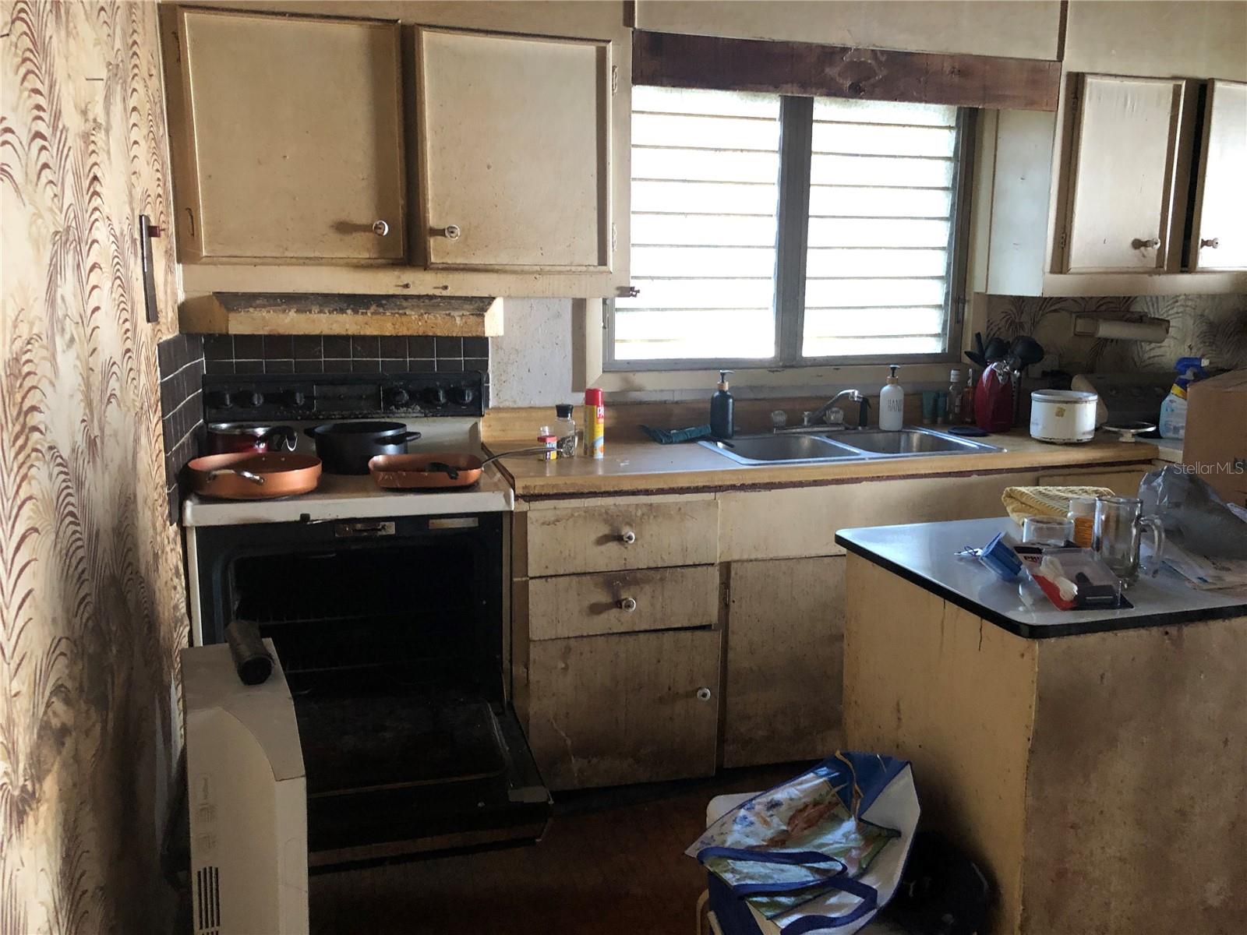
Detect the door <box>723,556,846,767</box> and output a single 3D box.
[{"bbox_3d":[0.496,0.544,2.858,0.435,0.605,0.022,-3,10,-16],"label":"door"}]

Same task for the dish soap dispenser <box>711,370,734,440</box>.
[{"bbox_3d":[0.319,-0.203,3.229,0.077,0.213,0.074,1,11,5],"label":"dish soap dispenser"}]

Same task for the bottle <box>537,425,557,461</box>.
[{"bbox_3d":[-0.209,-0.070,2.766,0.046,0.089,0.042,-9,12,-44],"label":"bottle"}]

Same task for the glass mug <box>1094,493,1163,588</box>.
[{"bbox_3d":[0.748,0.108,1.489,0.104,0.122,0.073,3,9,21],"label":"glass mug"}]

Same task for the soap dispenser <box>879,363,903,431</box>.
[{"bbox_3d":[0.878,-0.227,3.289,0.074,0.208,0.076,0,9,0],"label":"soap dispenser"}]

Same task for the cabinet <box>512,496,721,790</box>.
[{"bbox_3d":[-0.083,0.430,3.018,0.581,0.836,0.570,-3,11,-15],"label":"cabinet"}]

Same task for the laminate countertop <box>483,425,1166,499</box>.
[{"bbox_3d":[0.560,-0.045,3.010,1.851,0.055,0.650,-2,9,-14],"label":"laminate countertop"}]

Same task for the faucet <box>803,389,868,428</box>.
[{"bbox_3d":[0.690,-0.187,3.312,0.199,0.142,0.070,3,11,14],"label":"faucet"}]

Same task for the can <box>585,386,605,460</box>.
[{"bbox_3d":[-0.082,-0.124,2.868,0.055,0.194,0.055,0,11,0],"label":"can"}]

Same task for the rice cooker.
[{"bbox_3d":[1.421,-0.166,3.255,0.190,0.149,0.190,3,11,14],"label":"rice cooker"}]

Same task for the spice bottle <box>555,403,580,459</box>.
[{"bbox_3d":[-0.166,-0.104,2.887,0.070,0.148,0.070,-3,11,-15],"label":"spice bottle"}]

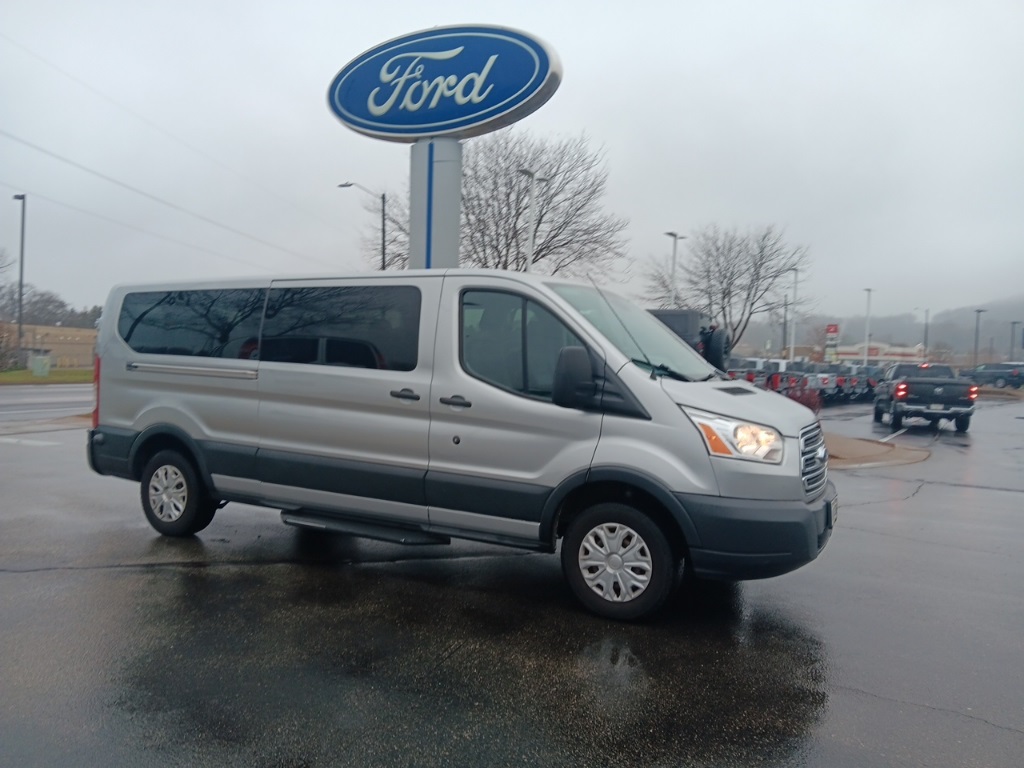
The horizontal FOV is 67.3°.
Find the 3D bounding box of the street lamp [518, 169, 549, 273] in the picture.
[{"bbox_3d":[0.585,-3.228,26.475,0.420,8.200,1.250,3,2,41],"label":"street lamp"}]

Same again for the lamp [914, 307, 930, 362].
[{"bbox_3d":[43.342,-3.525,81.780,1.600,9.200,0.400,3,1,27],"label":"lamp"}]

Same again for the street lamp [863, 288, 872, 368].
[{"bbox_3d":[26.912,-3.053,58.278,0.420,8.200,1.250,3,2,41],"label":"street lamp"}]

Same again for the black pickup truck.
[{"bbox_3d":[12.656,0.356,23.938,2.060,1.949,5.853,2,1,18],"label":"black pickup truck"}]

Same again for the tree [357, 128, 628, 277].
[{"bbox_3d":[-0.990,-4.444,29.361,10.200,10.400,9.800,2,1,0],"label":"tree"}]

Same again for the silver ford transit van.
[{"bbox_3d":[-0.640,0.226,6.140,5.970,2.110,2.120,3,1,27],"label":"silver ford transit van"}]

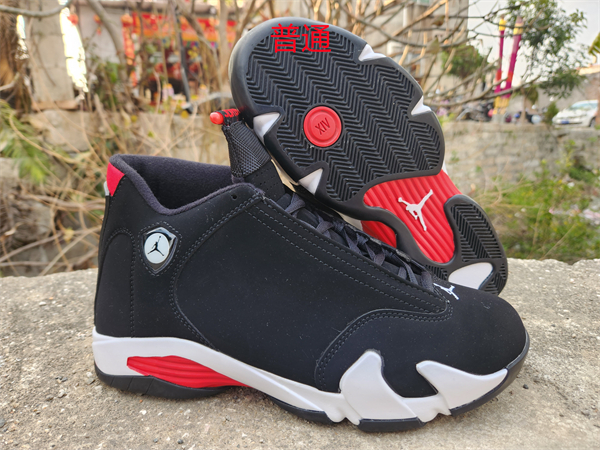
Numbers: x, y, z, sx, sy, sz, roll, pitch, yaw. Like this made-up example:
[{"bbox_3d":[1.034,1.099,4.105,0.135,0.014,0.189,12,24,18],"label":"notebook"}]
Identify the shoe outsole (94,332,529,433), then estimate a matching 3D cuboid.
[{"bbox_3d":[0.007,0.087,0.274,0.300,0.038,0.106,1,16,2],"label":"shoe outsole"}]

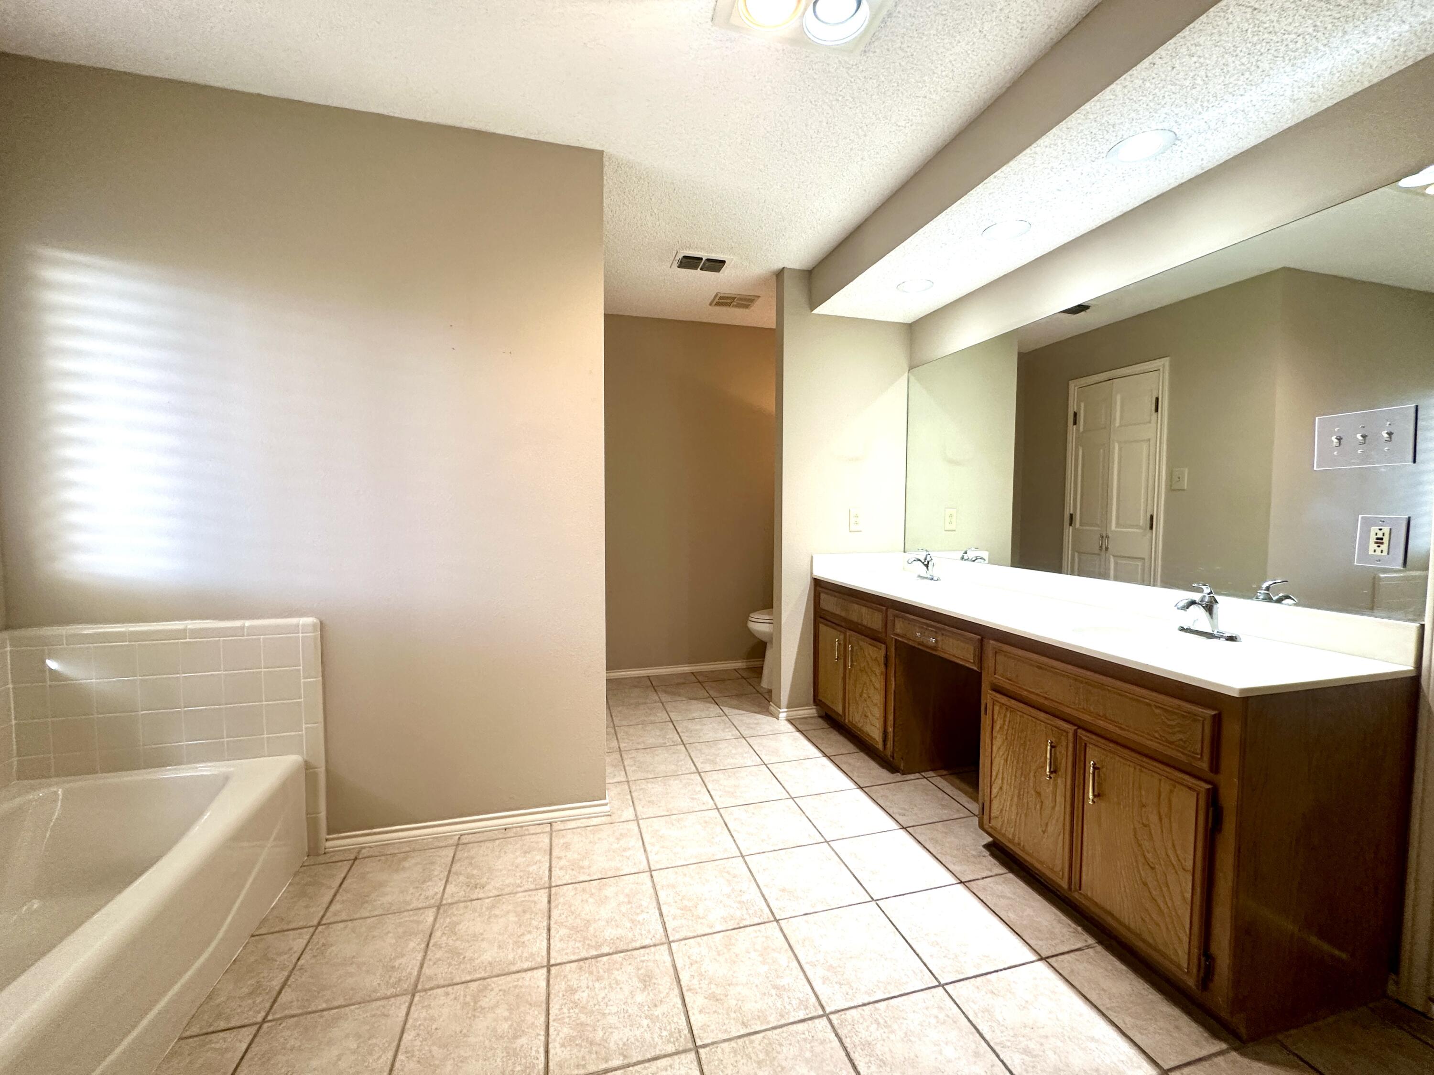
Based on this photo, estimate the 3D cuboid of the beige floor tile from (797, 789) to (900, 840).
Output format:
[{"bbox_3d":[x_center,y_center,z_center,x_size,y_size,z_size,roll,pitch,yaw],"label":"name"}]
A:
[{"bbox_3d":[0.496,1.063,2.232,0.305,0.010,0.305,-1,3,-15],"label":"beige floor tile"}]

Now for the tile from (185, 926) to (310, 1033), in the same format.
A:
[{"bbox_3d":[-1.152,1.104,1.453,0.156,0.010,0.305,-1,3,-15],"label":"tile"}]

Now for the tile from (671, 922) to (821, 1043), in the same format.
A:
[{"bbox_3d":[0.064,1.120,1.476,0.306,0.010,0.306,-1,4,-15],"label":"tile"}]

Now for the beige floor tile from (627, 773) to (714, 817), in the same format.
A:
[{"bbox_3d":[-0.189,1.053,2.369,0.305,0.010,0.305,-1,3,-15],"label":"beige floor tile"}]

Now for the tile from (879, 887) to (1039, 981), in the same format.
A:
[{"bbox_3d":[0.663,1.099,1.626,0.305,0.010,0.305,-1,3,-15],"label":"tile"}]

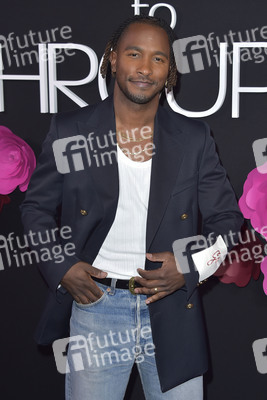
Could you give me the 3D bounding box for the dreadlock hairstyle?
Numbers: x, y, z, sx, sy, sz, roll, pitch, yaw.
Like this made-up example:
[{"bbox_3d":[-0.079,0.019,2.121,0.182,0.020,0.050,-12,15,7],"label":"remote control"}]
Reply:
[{"bbox_3d":[0.028,-0.428,1.770,0.222,0.220,0.220,5,9,-12],"label":"dreadlock hairstyle"}]

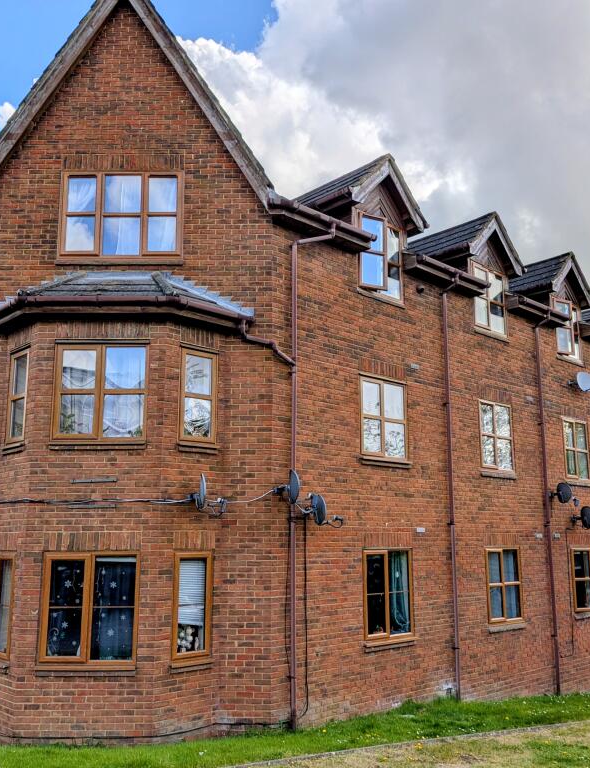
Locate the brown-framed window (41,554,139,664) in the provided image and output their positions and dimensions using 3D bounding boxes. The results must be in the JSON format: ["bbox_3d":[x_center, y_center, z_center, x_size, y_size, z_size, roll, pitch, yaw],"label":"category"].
[{"bbox_3d":[-2.409,2.636,8.379,1.135,1.282,0.120,0,-11,0],"label":"brown-framed window"}]

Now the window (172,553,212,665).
[{"bbox_3d":[-1.271,2.713,8.698,0.567,1.281,0.120,10,-15,-40],"label":"window"}]

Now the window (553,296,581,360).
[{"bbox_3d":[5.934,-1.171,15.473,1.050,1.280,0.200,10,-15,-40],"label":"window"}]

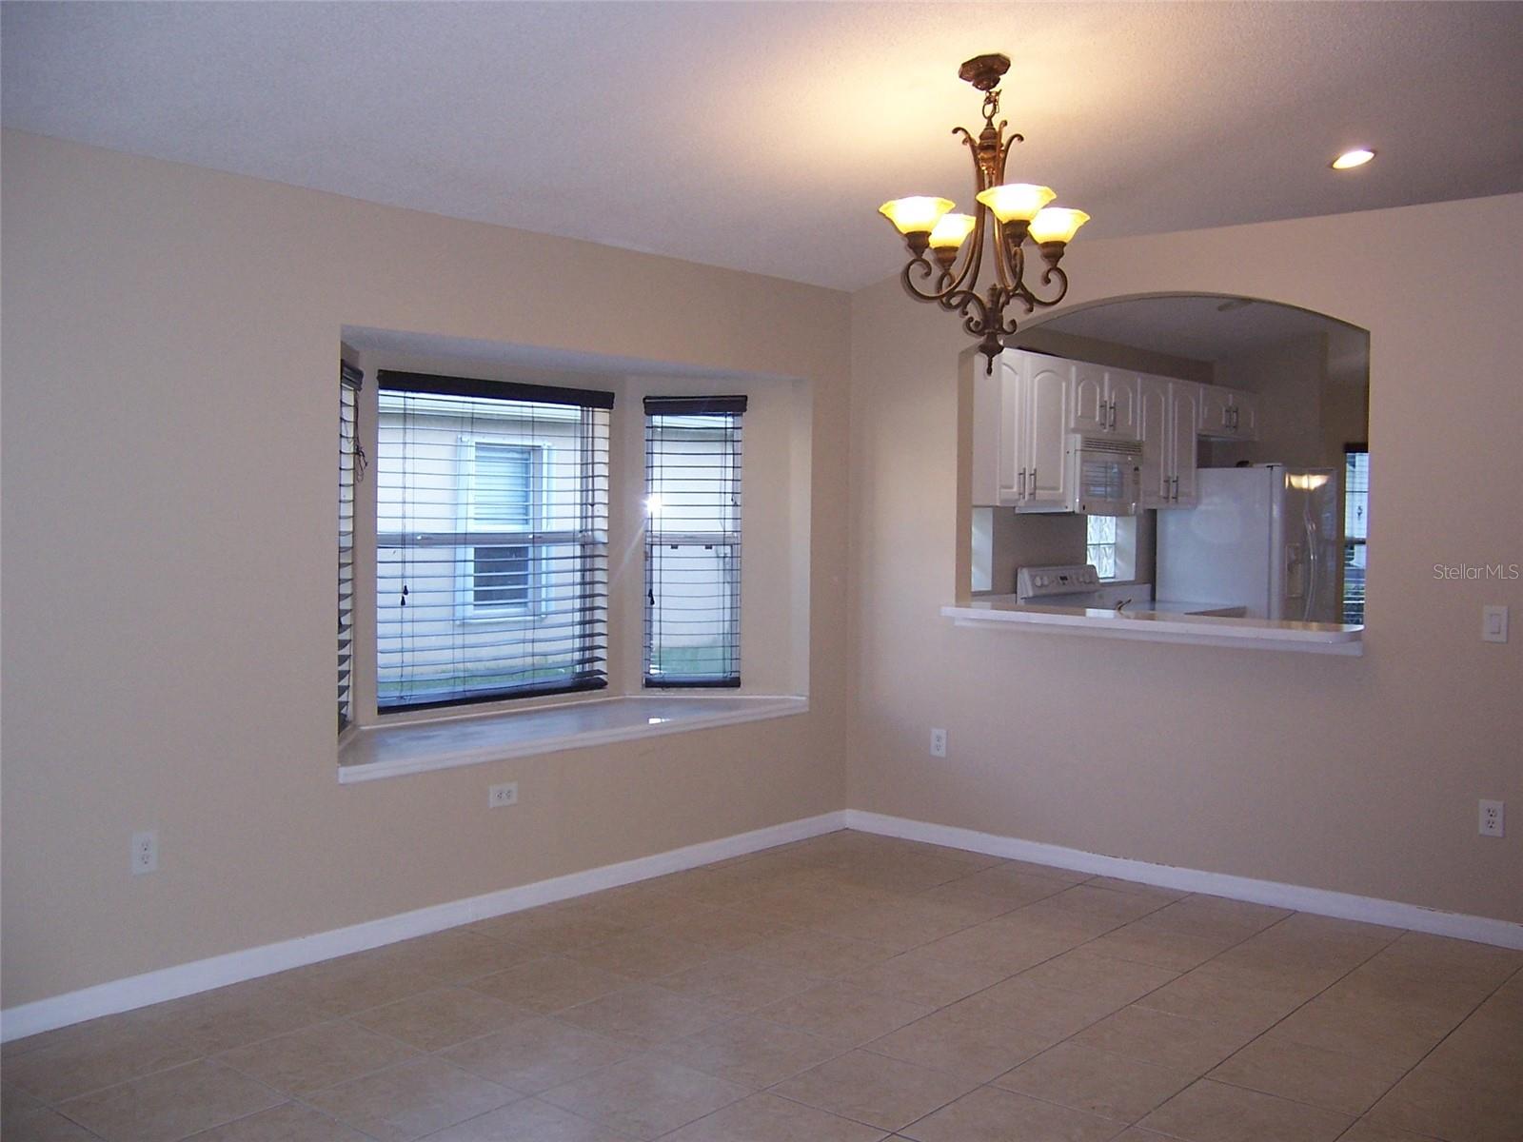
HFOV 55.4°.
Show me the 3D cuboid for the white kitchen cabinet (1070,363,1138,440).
[{"bbox_3d":[1.735,-0.915,7.909,0.330,0.375,0.735,2,3,42],"label":"white kitchen cabinet"}]

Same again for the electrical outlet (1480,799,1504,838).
[{"bbox_3d":[2.406,0.818,4.786,0.072,0.116,0.010,2,3,42],"label":"electrical outlet"}]

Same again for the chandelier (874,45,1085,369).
[{"bbox_3d":[0.515,-0.801,3.303,0.490,0.705,0.490,0,2,0],"label":"chandelier"}]

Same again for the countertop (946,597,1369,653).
[{"bbox_3d":[1.499,0.216,5.650,1.720,0.095,0.420,2,3,42],"label":"countertop"}]

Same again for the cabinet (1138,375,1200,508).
[{"bbox_3d":[2.222,-0.742,8.463,0.330,0.755,0.740,2,3,42],"label":"cabinet"}]

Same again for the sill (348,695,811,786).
[{"bbox_3d":[-0.829,0.617,5.744,0.740,0.060,2.350,2,3,42],"label":"sill"}]

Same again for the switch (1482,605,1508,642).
[{"bbox_3d":[2.409,0.176,4.764,0.072,0.117,0.010,2,3,42],"label":"switch"}]

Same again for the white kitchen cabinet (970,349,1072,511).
[{"bbox_3d":[1.253,-0.708,7.376,0.330,0.755,0.712,2,3,42],"label":"white kitchen cabinet"}]

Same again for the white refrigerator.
[{"bbox_3d":[3.005,0.242,8.891,0.800,1.725,0.880,2,3,42],"label":"white refrigerator"}]

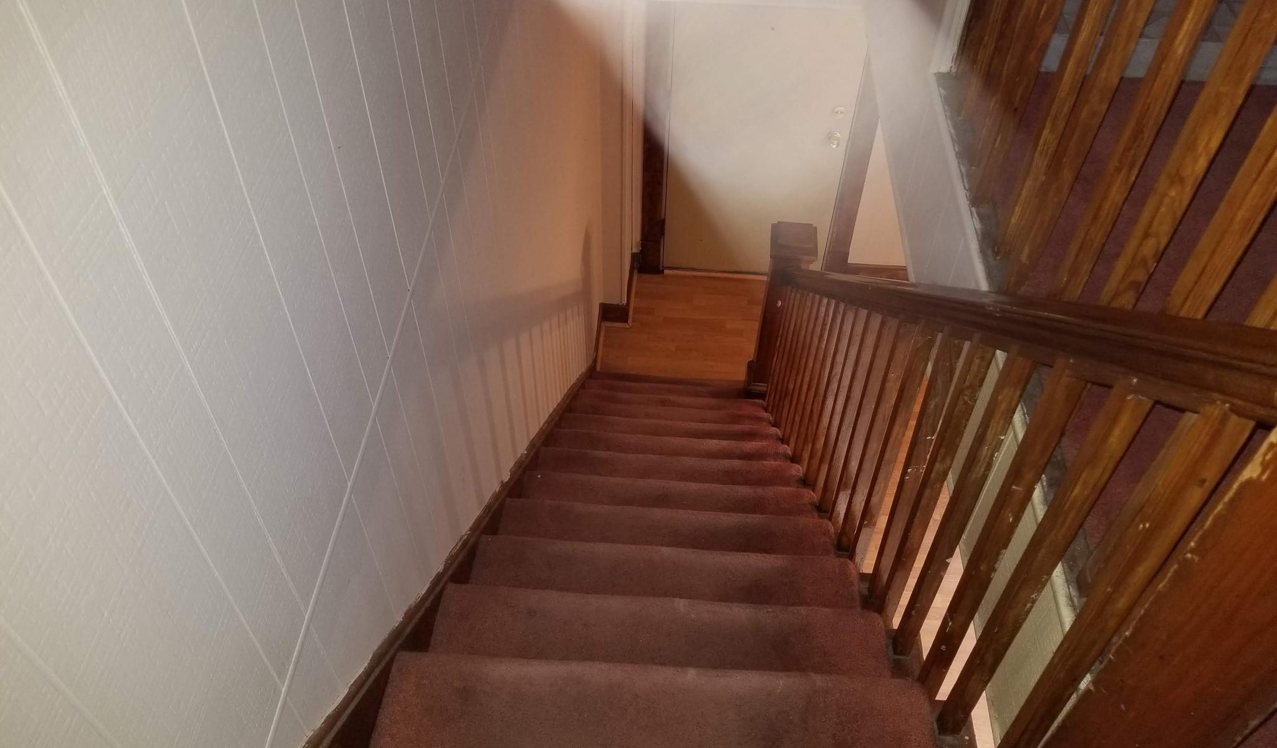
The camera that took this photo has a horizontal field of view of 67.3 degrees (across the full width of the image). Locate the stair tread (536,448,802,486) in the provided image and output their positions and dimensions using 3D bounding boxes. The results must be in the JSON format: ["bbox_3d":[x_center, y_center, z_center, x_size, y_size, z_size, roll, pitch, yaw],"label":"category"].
[{"bbox_3d":[0.086,0.373,2.991,0.841,0.059,0.262,3,46,2],"label":"stair tread"}]

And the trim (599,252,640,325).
[{"bbox_3d":[-0.109,-0.497,5.537,0.176,0.148,0.492,3,46,2],"label":"trim"}]

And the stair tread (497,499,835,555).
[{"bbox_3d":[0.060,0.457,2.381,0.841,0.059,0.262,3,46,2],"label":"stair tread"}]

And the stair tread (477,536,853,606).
[{"bbox_3d":[0.047,0.498,2.075,0.841,0.059,0.262,3,46,2],"label":"stair tread"}]

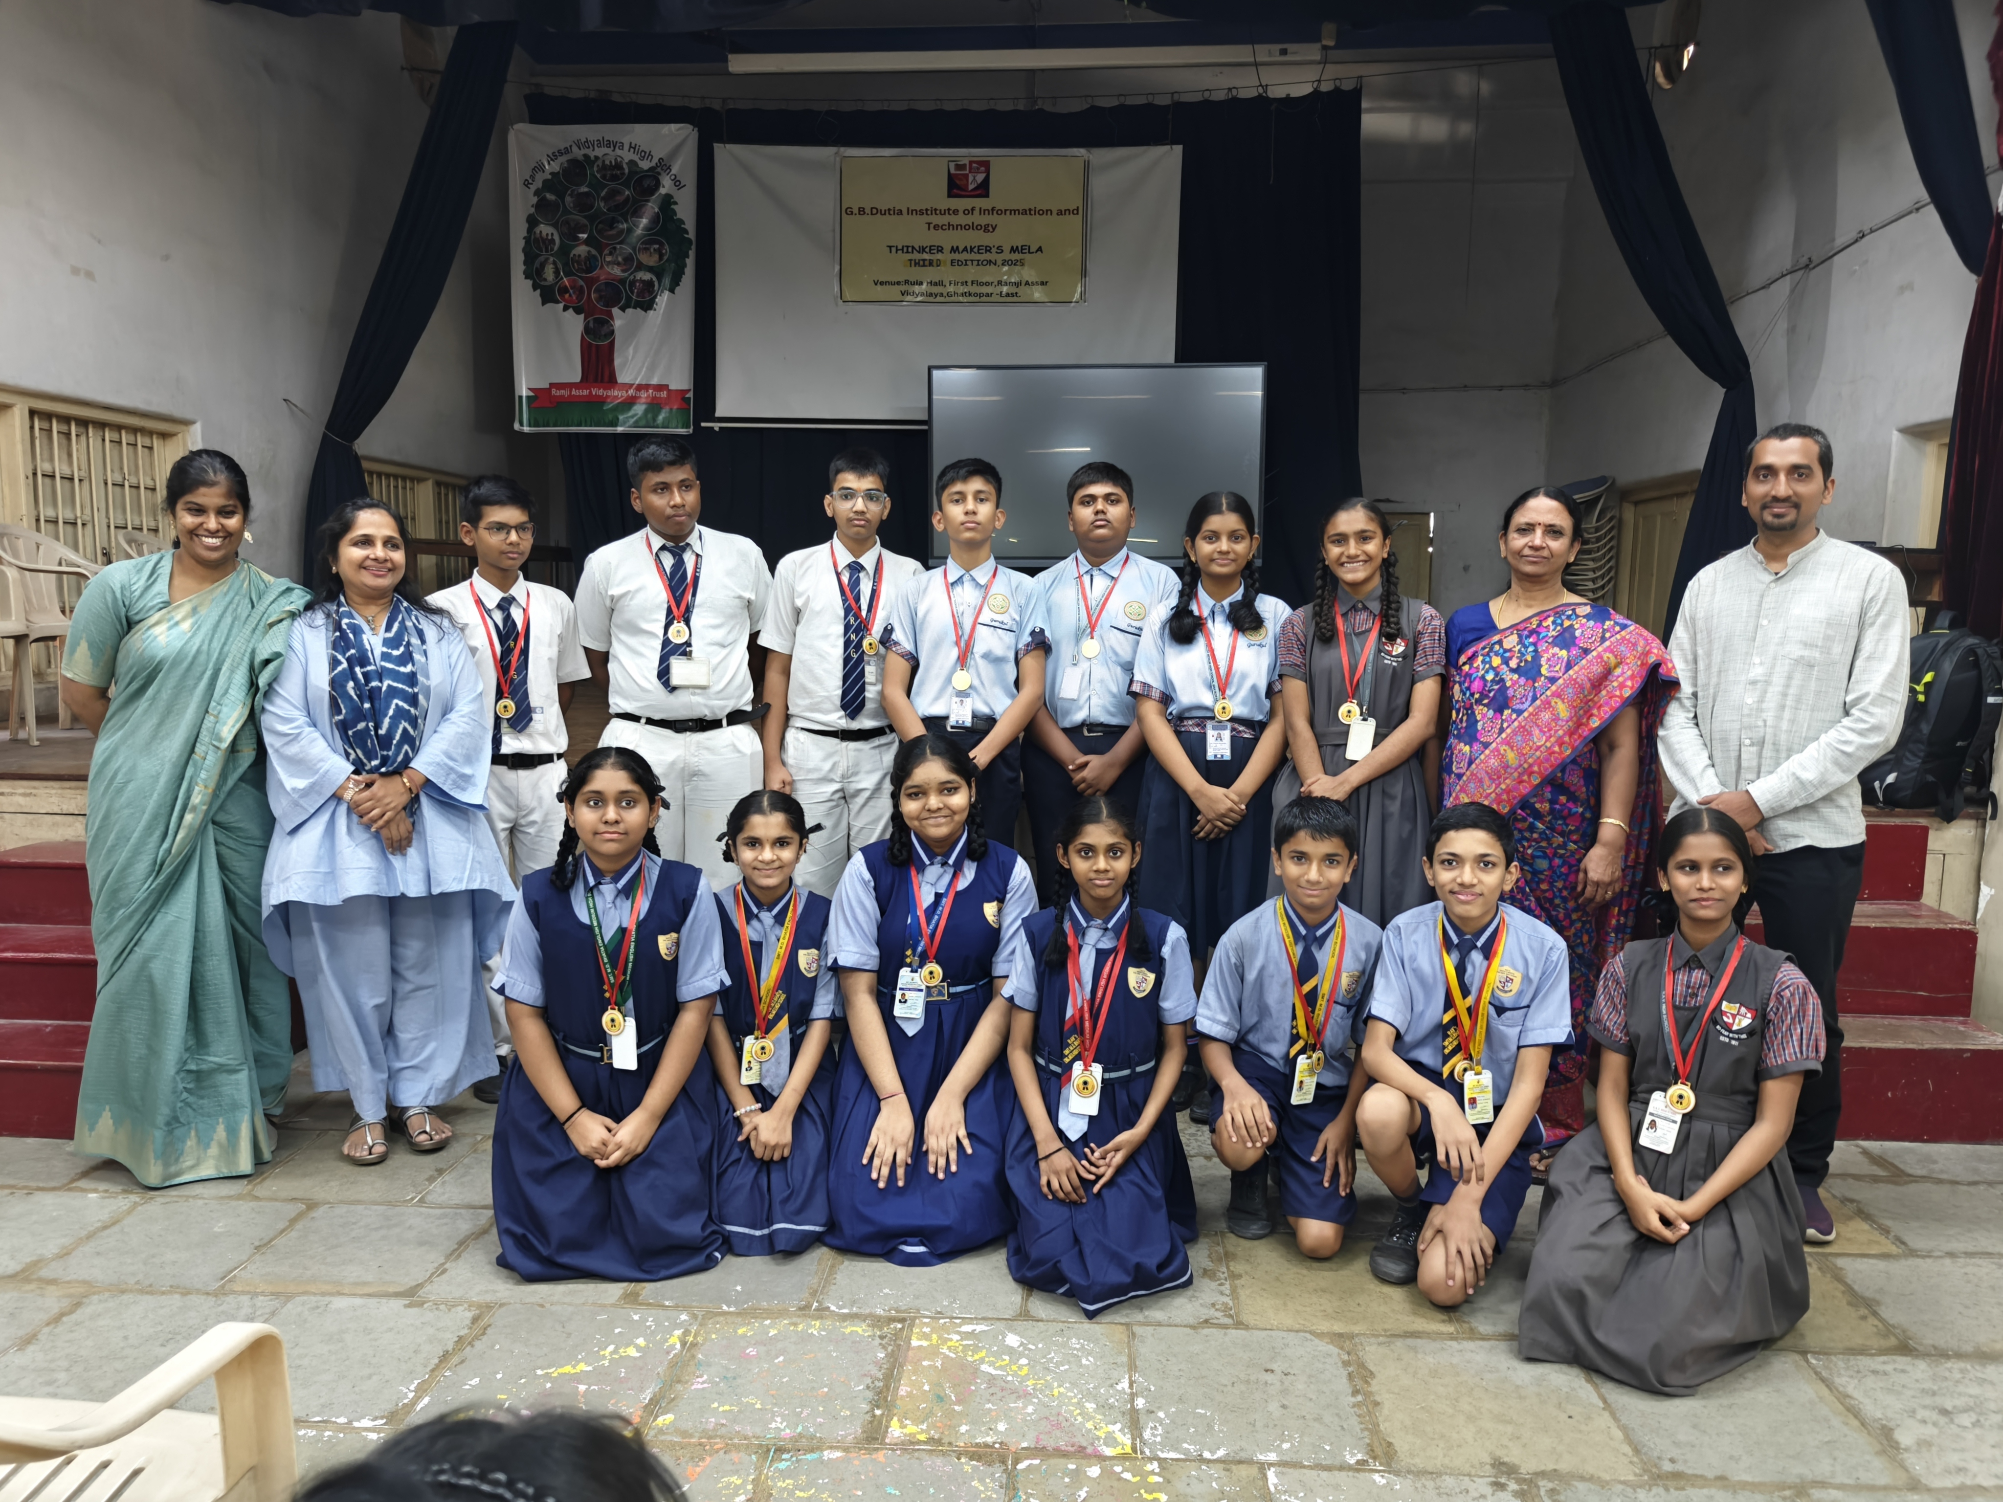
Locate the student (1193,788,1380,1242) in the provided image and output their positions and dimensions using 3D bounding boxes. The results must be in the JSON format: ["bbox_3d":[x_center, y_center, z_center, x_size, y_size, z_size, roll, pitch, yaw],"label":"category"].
[{"bbox_3d":[0.632,0.540,2.915,0.400,0.892,0.600,1,8,6],"label":"student"}]

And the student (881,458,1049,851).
[{"bbox_3d":[-0.088,0.107,3.312,0.430,1.642,0.280,0,8,-2],"label":"student"}]

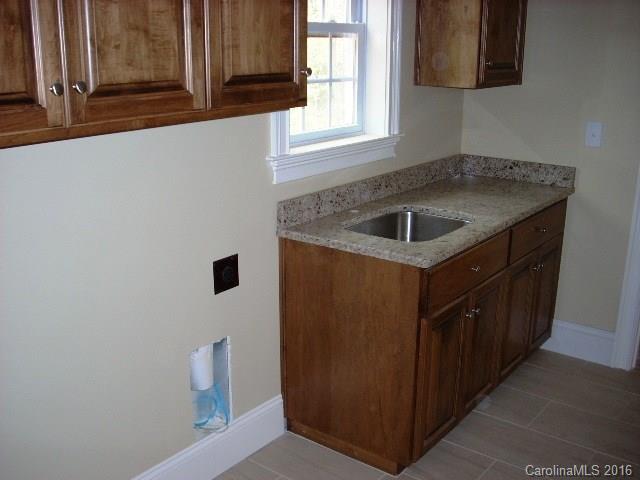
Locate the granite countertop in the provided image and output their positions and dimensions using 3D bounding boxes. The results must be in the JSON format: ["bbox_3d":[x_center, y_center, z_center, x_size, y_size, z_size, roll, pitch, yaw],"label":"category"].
[{"bbox_3d":[0.566,-0.190,3.050,0.641,0.134,1.560,12,19,35],"label":"granite countertop"}]

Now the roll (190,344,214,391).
[{"bbox_3d":[-0.432,0.447,2.477,0.090,0.172,0.090,0,16,0],"label":"roll"}]

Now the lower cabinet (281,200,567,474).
[{"bbox_3d":[0.563,0.286,3.207,0.617,0.866,1.522,12,19,35],"label":"lower cabinet"}]

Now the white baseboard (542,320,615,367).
[{"bbox_3d":[1.362,0.535,3.627,0.372,0.181,0.018,12,19,35],"label":"white baseboard"}]

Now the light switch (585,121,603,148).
[{"bbox_3d":[1.307,-0.502,3.270,0.073,0.117,0.012,12,20,36],"label":"light switch"}]

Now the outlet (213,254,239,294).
[{"bbox_3d":[-0.337,0.123,2.445,0.010,0.120,0.123,12,19,35],"label":"outlet"}]

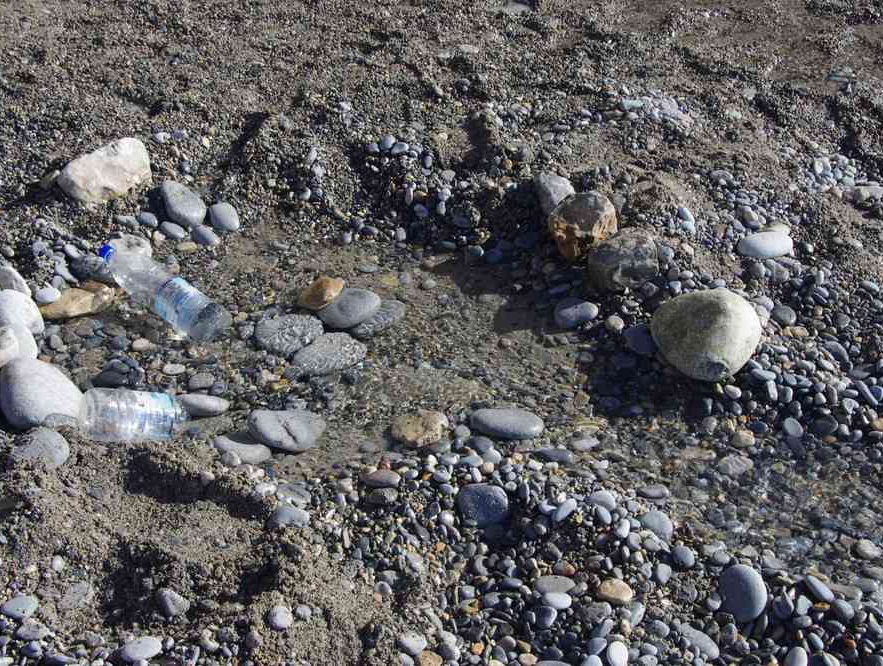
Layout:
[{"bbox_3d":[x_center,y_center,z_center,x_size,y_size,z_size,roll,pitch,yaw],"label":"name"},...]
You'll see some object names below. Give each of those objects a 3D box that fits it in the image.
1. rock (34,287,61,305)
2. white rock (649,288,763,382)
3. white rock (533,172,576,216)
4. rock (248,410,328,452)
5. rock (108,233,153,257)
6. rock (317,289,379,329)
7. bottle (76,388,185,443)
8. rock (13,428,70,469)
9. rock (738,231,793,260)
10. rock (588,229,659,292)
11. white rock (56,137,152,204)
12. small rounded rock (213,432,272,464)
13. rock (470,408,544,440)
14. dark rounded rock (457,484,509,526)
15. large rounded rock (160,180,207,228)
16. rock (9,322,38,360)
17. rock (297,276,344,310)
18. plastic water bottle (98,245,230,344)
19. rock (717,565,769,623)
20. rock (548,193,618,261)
[{"bbox_3d":[-0.719,-0.069,2.482,0.048,0.029,0.041,0,40,0],"label":"rock"},{"bbox_3d":[0.462,0.004,2.380,0.190,0.156,0.181,0,35,0],"label":"white rock"},{"bbox_3d":[0.232,-0.271,2.724,0.090,0.090,0.100,-10,41,-11],"label":"white rock"},{"bbox_3d":[-0.250,0.160,2.209,0.126,0.052,0.083,0,40,0],"label":"rock"},{"bbox_3d":[-0.594,-0.163,2.595,0.084,0.054,0.075,0,40,0],"label":"rock"},{"bbox_3d":[-0.166,-0.044,2.453,0.110,0.050,0.080,-10,41,-11],"label":"rock"},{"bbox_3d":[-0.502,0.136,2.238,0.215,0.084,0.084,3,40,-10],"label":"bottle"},{"bbox_3d":[-0.639,0.188,2.176,0.094,0.060,0.086,0,40,0],"label":"rock"},{"bbox_3d":[0.618,-0.169,2.602,0.107,0.045,0.070,-3,40,-4],"label":"rock"},{"bbox_3d":[0.350,-0.140,2.620,0.134,0.117,0.139,0,35,0],"label":"rock"},{"bbox_3d":[-0.702,-0.339,2.837,0.196,0.134,0.156,-12,37,-16],"label":"white rock"},{"bbox_3d":[-0.332,0.191,2.265,0.101,0.043,0.071,6,35,8],"label":"small rounded rock"},{"bbox_3d":[0.112,0.156,2.316,0.126,0.042,0.069,3,35,4],"label":"rock"},{"bbox_3d":[0.063,0.266,2.097,0.080,0.052,0.076,0,35,0],"label":"dark rounded rock"},{"bbox_3d":[-0.513,-0.256,2.705,0.085,0.078,0.115,-13,42,-15],"label":"large rounded rock"},{"bbox_3d":[-0.738,0.015,2.382,0.078,0.060,0.080,0,40,0],"label":"rock"},{"bbox_3d":[-0.234,-0.074,2.625,0.093,0.064,0.080,-12,37,-16],"label":"rock"},{"bbox_3d":[-0.544,-0.092,2.600,0.312,0.086,0.086,29,44,26],"label":"plastic water bottle"},{"bbox_3d":[0.434,0.374,1.954,0.072,0.064,0.090,-6,40,-8],"label":"rock"},{"bbox_3d":[0.274,-0.205,2.645,0.135,0.108,0.120,0,40,0],"label":"rock"}]

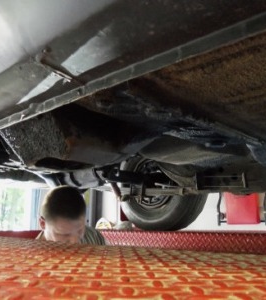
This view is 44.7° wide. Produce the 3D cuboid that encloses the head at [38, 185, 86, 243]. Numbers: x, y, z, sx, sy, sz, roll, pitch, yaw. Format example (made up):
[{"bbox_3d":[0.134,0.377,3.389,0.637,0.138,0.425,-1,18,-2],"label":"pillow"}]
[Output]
[{"bbox_3d":[-0.265,0.259,1.250,0.170,0.245,0.210,10,19,-39],"label":"head"}]

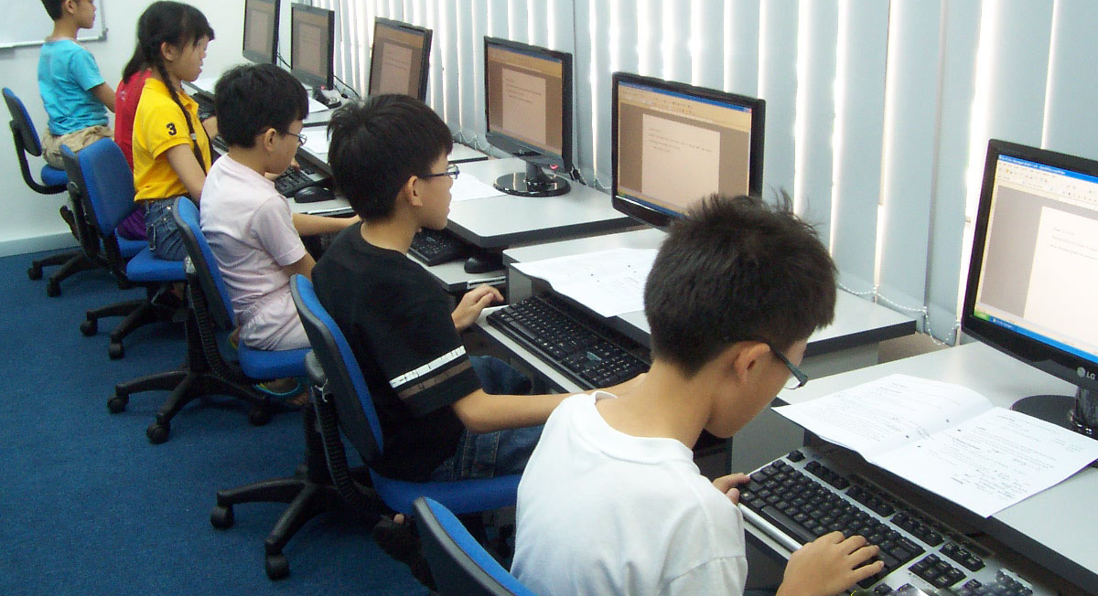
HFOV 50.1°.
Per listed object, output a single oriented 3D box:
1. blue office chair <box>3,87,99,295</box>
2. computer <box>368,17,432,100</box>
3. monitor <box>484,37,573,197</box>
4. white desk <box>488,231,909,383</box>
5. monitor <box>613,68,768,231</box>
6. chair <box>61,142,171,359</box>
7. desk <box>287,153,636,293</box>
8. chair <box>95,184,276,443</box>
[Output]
[{"bbox_3d":[-2.016,-0.493,5.016,0.590,0.860,0.560,-10,20,-25],"label":"blue office chair"},{"bbox_3d":[-0.500,-0.776,4.157,0.210,0.391,0.445,-11,20,-29],"label":"computer"},{"bbox_3d":[-0.031,-0.514,3.308,0.210,0.396,0.445,-11,21,-29],"label":"monitor"},{"bbox_3d":[0.240,0.329,2.525,0.570,0.740,0.844,-10,20,-25],"label":"white desk"},{"bbox_3d":[0.313,-0.265,2.527,0.210,0.387,0.445,-13,21,-33],"label":"monitor"},{"bbox_3d":[-1.475,-0.230,4.315,0.590,0.770,0.560,-10,20,-25],"label":"chair"},{"bbox_3d":[-0.199,0.067,3.366,0.570,0.740,0.846,-10,20,-25],"label":"desk"},{"bbox_3d":[-1.128,-0.059,3.598,0.590,0.870,0.560,-3,18,-6],"label":"chair"}]

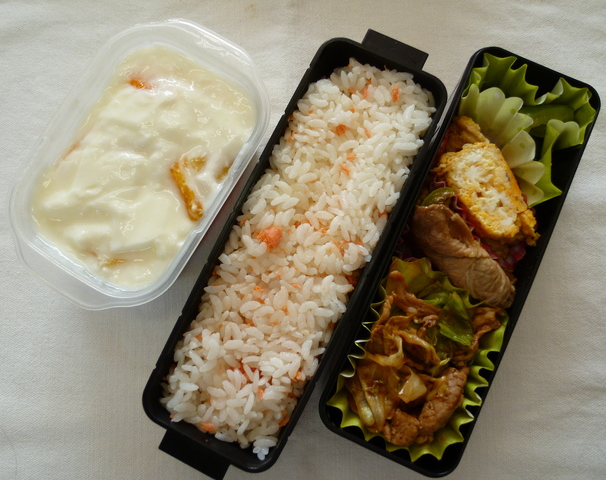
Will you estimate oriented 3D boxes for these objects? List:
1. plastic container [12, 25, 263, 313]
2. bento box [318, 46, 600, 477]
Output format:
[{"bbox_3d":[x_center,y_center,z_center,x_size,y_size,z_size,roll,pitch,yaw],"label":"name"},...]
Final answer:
[{"bbox_3d":[-0.077,-0.036,0.236,0.092,0.047,0.147,29,84,4],"label":"plastic container"},{"bbox_3d":[0.076,0.007,0.229,0.067,0.047,0.199,25,84,4],"label":"bento box"}]

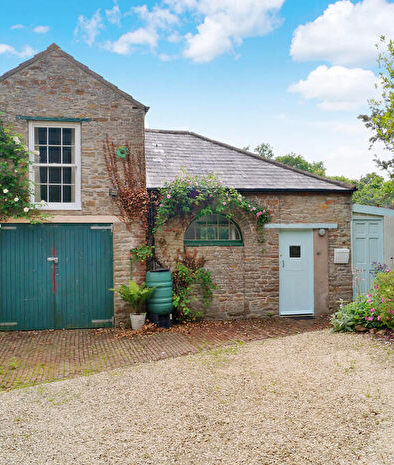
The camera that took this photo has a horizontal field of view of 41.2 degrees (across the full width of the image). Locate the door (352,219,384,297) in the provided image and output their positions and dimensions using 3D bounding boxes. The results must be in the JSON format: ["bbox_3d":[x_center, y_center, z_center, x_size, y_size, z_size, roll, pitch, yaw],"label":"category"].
[{"bbox_3d":[4.180,0.690,12.800,0.790,2.020,0.070,0,-1,-10],"label":"door"}]

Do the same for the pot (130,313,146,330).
[{"bbox_3d":[-1.228,1.863,10.950,0.330,0.320,0.330,0,-1,-10],"label":"pot"}]

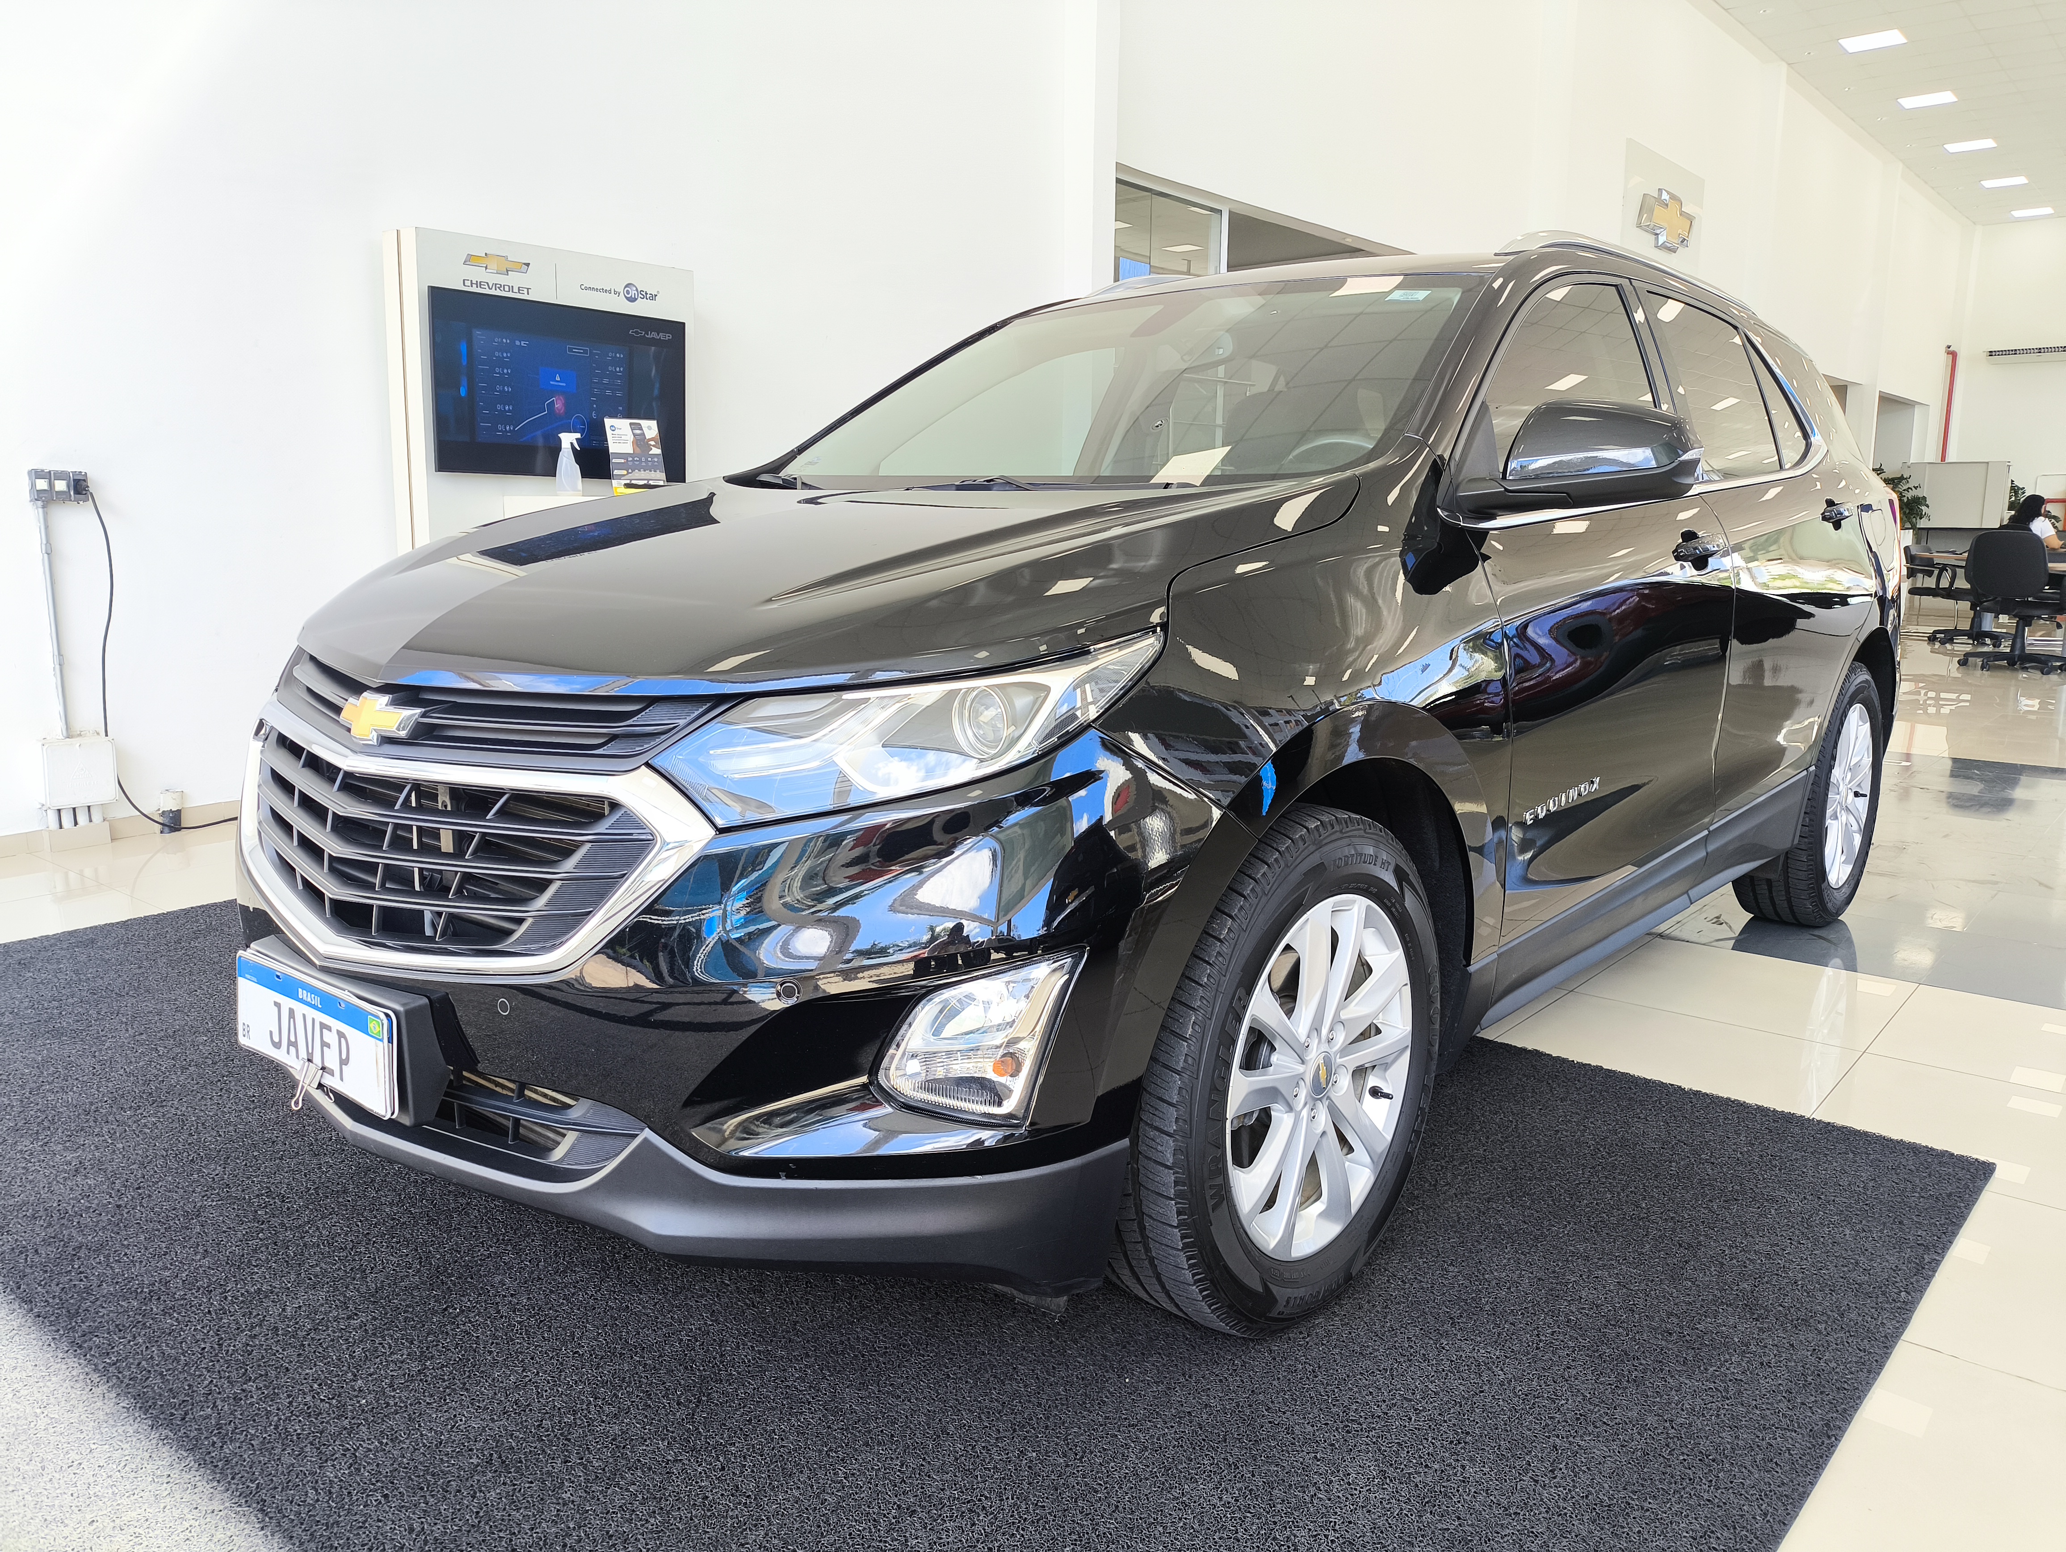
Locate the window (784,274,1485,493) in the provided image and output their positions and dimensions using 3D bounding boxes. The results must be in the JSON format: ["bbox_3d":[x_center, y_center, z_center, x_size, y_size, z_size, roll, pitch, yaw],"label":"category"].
[{"bbox_3d":[0.134,-0.716,2.825,1.420,0.110,0.830,9,45,40],"label":"window"}]

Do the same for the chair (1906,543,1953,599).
[{"bbox_3d":[8.201,-1.670,13.200,0.640,0.950,0.620,8,12,39],"label":"chair"}]

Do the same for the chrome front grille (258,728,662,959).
[{"bbox_3d":[-0.802,0.094,1.875,0.980,0.245,0.170,9,13,40],"label":"chrome front grille"}]

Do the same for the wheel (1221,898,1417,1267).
[{"bbox_3d":[0.318,0.379,1.995,0.190,0.485,0.485,9,13,40],"label":"wheel"}]

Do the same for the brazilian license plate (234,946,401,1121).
[{"bbox_3d":[-0.883,0.318,1.836,0.400,0.130,0.020,9,9,40],"label":"brazilian license plate"}]

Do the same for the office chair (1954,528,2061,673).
[{"bbox_3d":[7.283,-1.314,11.050,0.640,0.990,0.640,-8,12,-39],"label":"office chair"}]

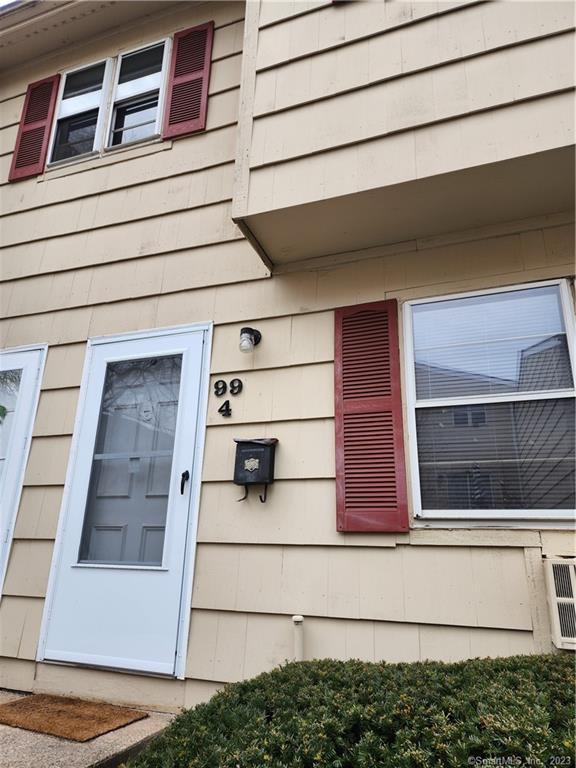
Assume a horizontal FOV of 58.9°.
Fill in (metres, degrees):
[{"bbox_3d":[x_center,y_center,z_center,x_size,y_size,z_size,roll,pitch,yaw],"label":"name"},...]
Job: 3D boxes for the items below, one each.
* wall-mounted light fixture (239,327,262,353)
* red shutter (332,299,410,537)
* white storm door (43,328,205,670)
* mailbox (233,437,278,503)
[{"bbox_3d":[-0.239,-0.272,3.116,0.116,0.194,0.145,-5,-19,19],"label":"wall-mounted light fixture"},{"bbox_3d":[0.441,0.148,2.770,0.366,1.263,0.040,-5,-19,19],"label":"red shutter"},{"bbox_3d":[-1.000,0.629,3.181,0.943,2.031,0.055,-5,-19,19],"label":"white storm door"},{"bbox_3d":[-0.185,0.484,2.860,0.238,0.357,0.105,-5,-19,19],"label":"mailbox"}]

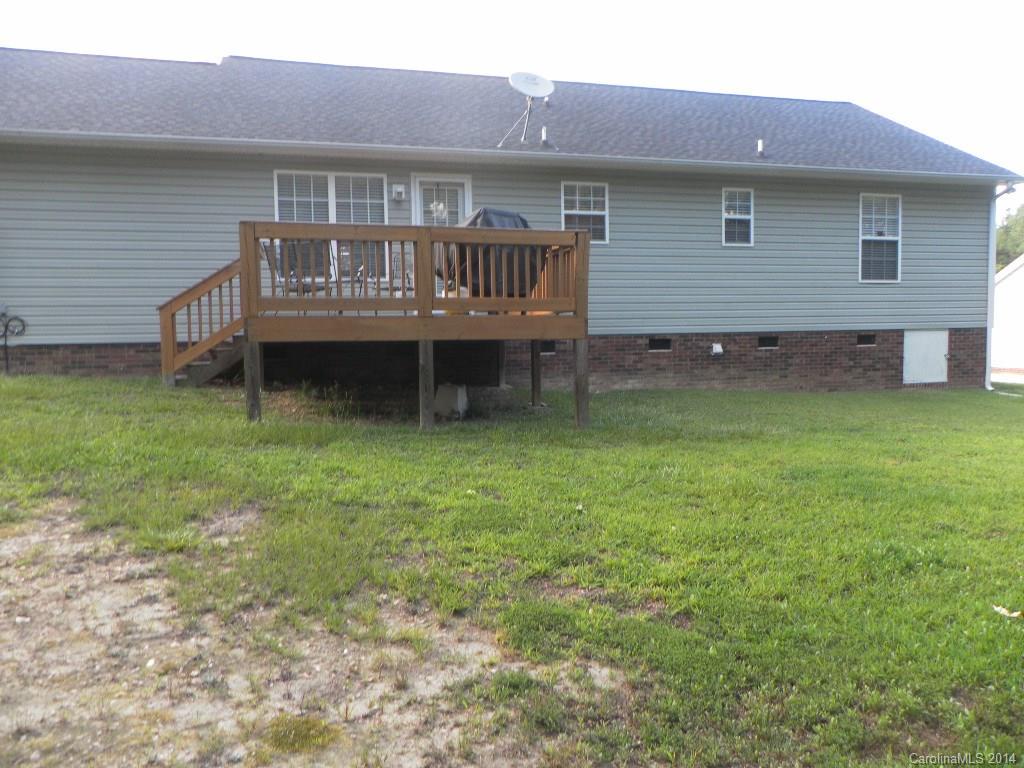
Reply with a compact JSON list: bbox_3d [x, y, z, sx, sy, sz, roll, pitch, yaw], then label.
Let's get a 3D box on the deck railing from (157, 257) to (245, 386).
[{"bbox_3d":[-3.623,-0.746,9.101,0.960,1.530,0.110,-2,7,-15],"label":"deck railing"}]

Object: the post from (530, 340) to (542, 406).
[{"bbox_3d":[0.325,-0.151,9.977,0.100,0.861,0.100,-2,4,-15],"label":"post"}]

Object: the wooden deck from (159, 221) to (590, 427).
[{"bbox_3d":[-1.925,-0.655,9.657,4.794,2.155,3.690,-2,4,-15],"label":"wooden deck"}]

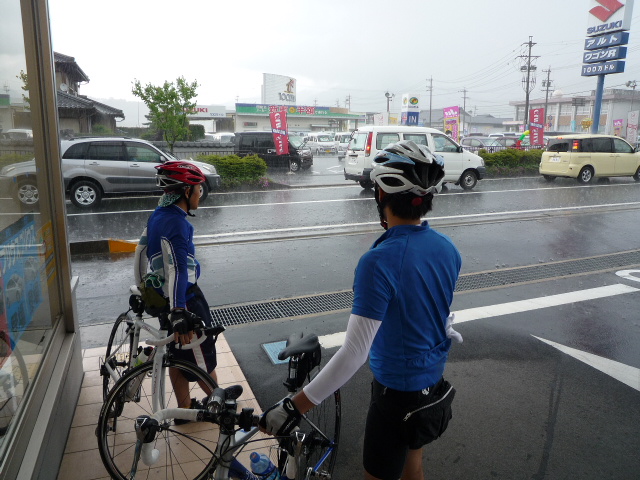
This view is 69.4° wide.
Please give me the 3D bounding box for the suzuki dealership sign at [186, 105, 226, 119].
[{"bbox_3d":[-12.910,-14.135,51.000,5.000,1.300,0.350,-7,13,-29],"label":"suzuki dealership sign"}]

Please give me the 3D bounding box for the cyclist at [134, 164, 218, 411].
[{"bbox_3d":[-0.907,0.347,2.935,0.450,1.670,0.500,-8,14,-32],"label":"cyclist"}]

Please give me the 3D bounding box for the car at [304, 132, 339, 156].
[{"bbox_3d":[0.060,-8.200,39.500,1.500,1.880,3.400,-5,13,-28],"label":"car"}]

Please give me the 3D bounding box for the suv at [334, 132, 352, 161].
[{"bbox_3d":[1.991,-6.278,31.200,1.520,1.800,3.500,-3,12,-12],"label":"suv"}]

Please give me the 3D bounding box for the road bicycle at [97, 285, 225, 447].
[{"bbox_3d":[-1.000,0.715,2.650,0.570,0.910,1.420,2,9,-35],"label":"road bicycle"}]

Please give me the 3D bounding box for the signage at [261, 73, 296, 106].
[{"bbox_3d":[-4.879,-17.849,55.000,4.100,4.100,1.000,-5,13,-29],"label":"signage"}]

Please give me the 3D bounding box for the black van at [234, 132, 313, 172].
[{"bbox_3d":[-2.210,-4.300,22.500,3.450,1.880,1.500,4,12,18],"label":"black van"}]

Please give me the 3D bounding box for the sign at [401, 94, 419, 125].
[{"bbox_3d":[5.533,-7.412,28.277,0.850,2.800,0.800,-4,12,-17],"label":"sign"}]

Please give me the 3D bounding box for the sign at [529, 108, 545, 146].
[{"bbox_3d":[11.357,-5.890,24.200,0.720,1.880,0.120,4,12,17],"label":"sign"}]

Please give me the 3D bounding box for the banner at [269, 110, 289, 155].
[{"bbox_3d":[-1.827,-4.746,20.500,0.820,1.920,0.160,1,11,-1],"label":"banner"}]

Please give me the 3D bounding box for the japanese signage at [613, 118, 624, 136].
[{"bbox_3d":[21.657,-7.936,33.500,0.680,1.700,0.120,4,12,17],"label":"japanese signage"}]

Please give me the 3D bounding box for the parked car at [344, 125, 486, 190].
[{"bbox_3d":[2.918,-2.465,14.068,4.200,1.880,1.670,-5,12,-19],"label":"parked car"}]

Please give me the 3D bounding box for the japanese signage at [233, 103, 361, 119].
[{"bbox_3d":[-1.916,-14.891,53.750,17.000,1.300,0.600,-8,14,-33],"label":"japanese signage"}]

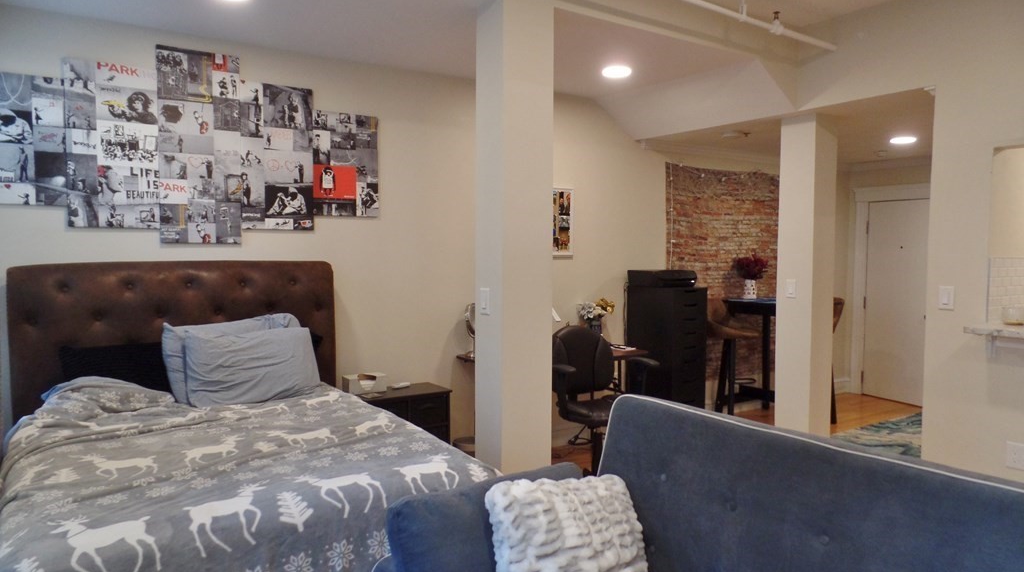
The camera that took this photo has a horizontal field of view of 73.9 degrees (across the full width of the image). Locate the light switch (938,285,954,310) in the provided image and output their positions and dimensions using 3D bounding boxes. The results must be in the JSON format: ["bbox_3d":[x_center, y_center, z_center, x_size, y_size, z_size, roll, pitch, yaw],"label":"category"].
[{"bbox_3d":[2.199,0.063,3.445,0.015,0.118,0.072,-2,4,-34],"label":"light switch"}]

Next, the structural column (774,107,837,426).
[{"bbox_3d":[1.926,0.076,4.466,0.250,2.310,0.240,-2,4,-35],"label":"structural column"}]

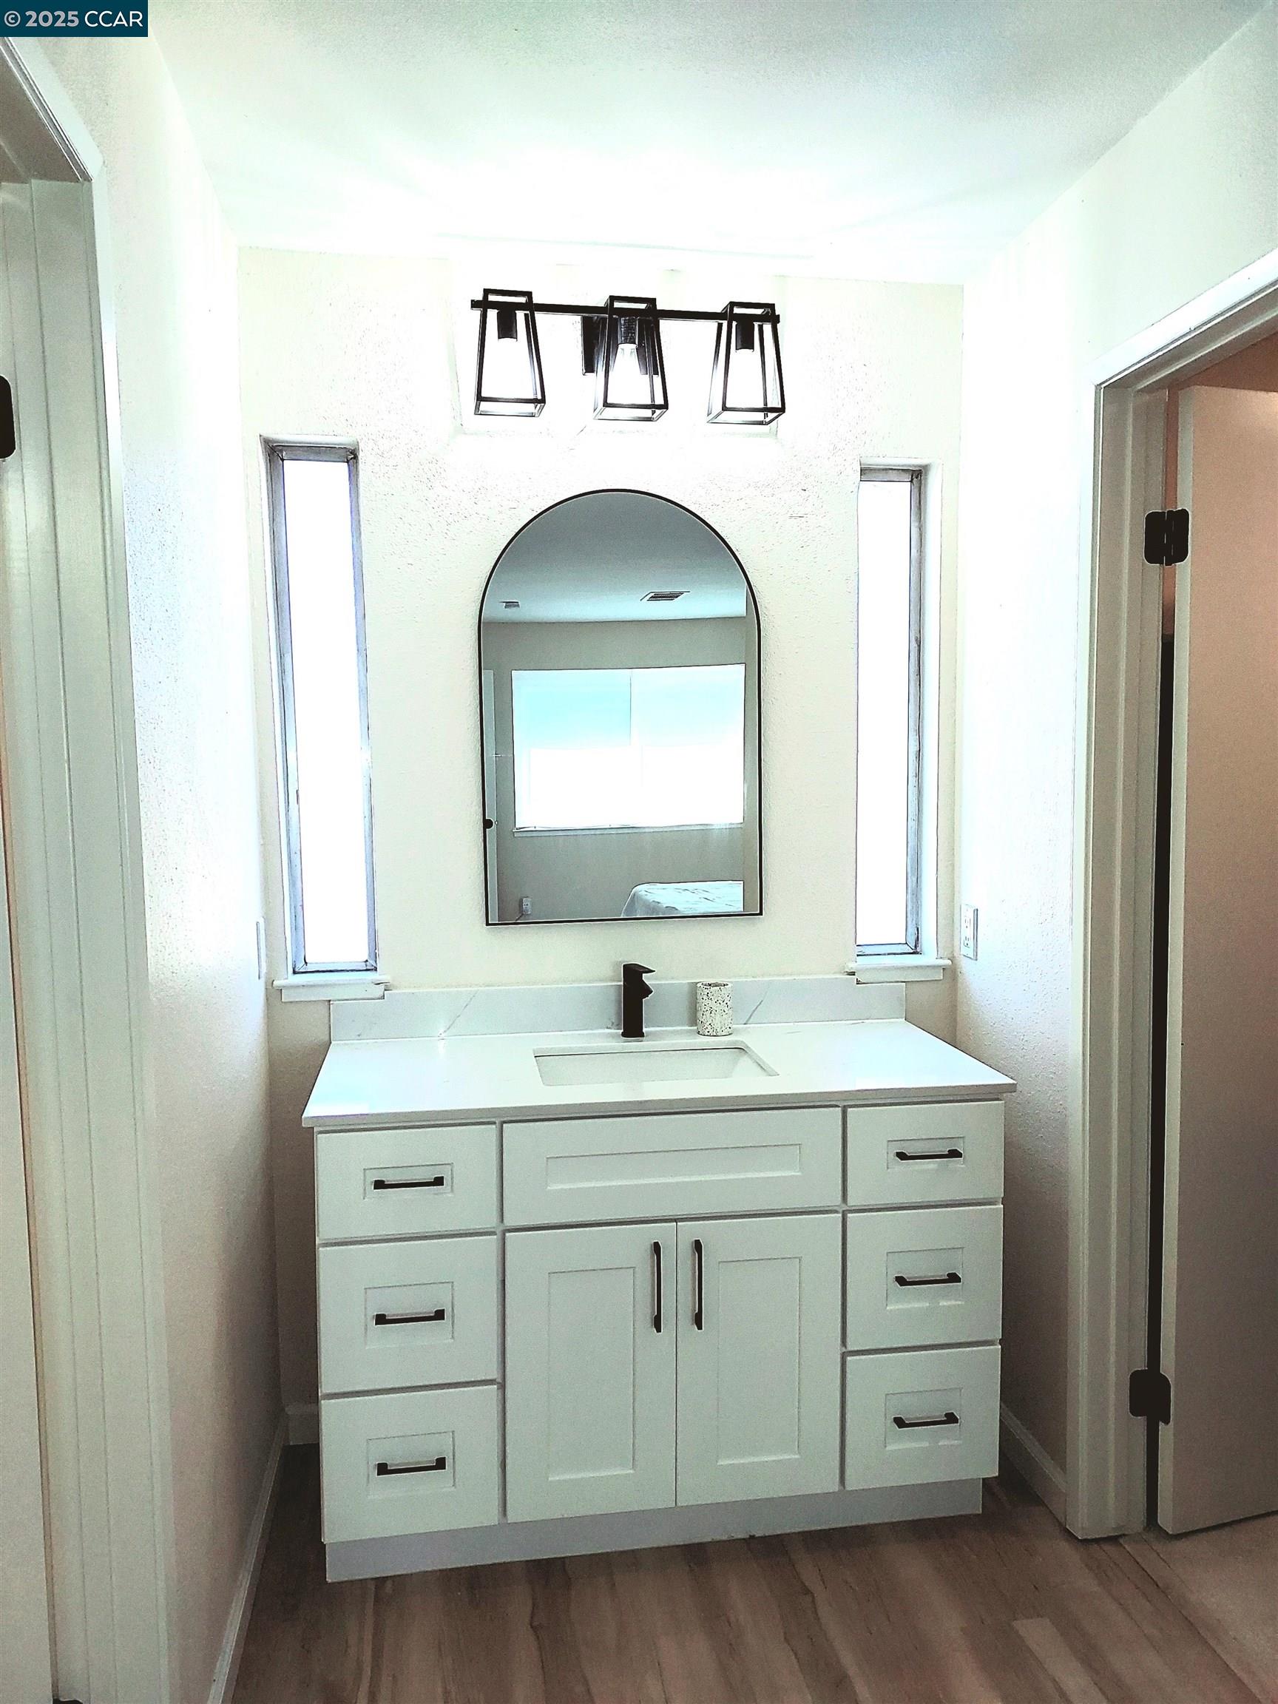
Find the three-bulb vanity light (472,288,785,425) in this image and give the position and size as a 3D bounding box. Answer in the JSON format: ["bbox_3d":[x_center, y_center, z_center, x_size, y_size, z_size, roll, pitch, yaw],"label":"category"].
[{"bbox_3d":[-0.025,-0.978,2.387,0.617,0.215,0.195,-1,4,-9],"label":"three-bulb vanity light"}]

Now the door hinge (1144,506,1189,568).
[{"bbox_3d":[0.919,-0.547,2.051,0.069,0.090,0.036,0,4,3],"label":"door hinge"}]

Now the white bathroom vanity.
[{"bbox_3d":[0.024,0.786,2.329,1.250,0.933,0.568,-1,4,-9],"label":"white bathroom vanity"}]

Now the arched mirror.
[{"bbox_3d":[-0.034,-0.308,2.520,0.600,0.911,0.025,-1,4,-9],"label":"arched mirror"}]

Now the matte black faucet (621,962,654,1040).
[{"bbox_3d":[-0.004,0.317,2.465,0.046,0.158,0.170,-1,4,-9],"label":"matte black faucet"}]

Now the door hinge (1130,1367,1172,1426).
[{"bbox_3d":[0.937,1.001,2.160,0.069,0.090,0.036,0,4,3],"label":"door hinge"}]

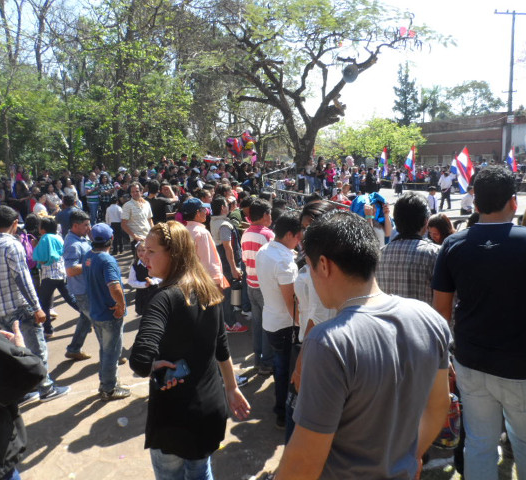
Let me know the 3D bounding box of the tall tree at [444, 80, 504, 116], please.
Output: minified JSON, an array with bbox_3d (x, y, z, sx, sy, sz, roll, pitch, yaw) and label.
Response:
[{"bbox_3d":[23.907,-13.534,50.886,6.800,9.061,6.500,-2,11,0],"label":"tall tree"}]

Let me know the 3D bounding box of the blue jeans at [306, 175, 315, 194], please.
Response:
[{"bbox_3d":[1.948,-2.236,18.200,0.320,0.880,0.380,-6,10,-19],"label":"blue jeans"}]

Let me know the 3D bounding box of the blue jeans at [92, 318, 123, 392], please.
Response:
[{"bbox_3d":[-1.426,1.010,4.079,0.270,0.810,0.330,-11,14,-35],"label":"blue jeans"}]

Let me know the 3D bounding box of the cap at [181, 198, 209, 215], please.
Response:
[{"bbox_3d":[-0.685,-0.340,4.500,0.270,0.150,0.190,-11,14,-35],"label":"cap"}]

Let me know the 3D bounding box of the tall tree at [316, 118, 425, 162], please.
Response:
[{"bbox_3d":[7.847,-6.805,33.000,8.000,4.600,6.000,-2,10,0],"label":"tall tree"}]

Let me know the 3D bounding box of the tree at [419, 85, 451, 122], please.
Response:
[{"bbox_3d":[17.495,-11.410,45.000,3.400,9.000,3.400,-2,10,0],"label":"tree"}]

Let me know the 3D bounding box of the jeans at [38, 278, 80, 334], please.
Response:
[{"bbox_3d":[-2.517,0.771,5.642,0.580,0.770,0.320,1,12,18],"label":"jeans"}]

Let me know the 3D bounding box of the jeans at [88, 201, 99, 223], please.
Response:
[{"bbox_3d":[-4.890,-0.764,12.800,0.380,0.860,0.270,-8,13,-28],"label":"jeans"}]

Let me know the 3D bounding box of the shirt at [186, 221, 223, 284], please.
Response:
[{"bbox_3d":[-0.624,0.141,4.650,0.310,0.700,0.470,-12,15,-39],"label":"shirt"}]

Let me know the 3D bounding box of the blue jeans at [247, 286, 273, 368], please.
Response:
[{"bbox_3d":[-0.005,0.850,4.360,0.290,0.880,0.360,-10,12,-39],"label":"blue jeans"}]

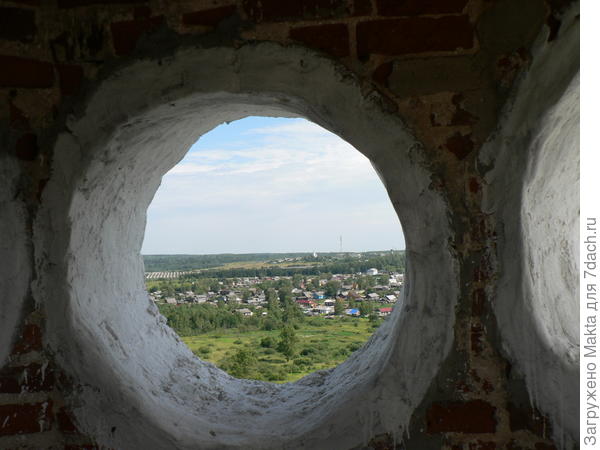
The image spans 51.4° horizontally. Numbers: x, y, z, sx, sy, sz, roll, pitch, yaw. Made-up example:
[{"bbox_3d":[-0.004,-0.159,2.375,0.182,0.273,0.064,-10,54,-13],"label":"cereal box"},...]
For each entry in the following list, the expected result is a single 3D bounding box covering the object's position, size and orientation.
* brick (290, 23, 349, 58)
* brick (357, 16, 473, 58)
[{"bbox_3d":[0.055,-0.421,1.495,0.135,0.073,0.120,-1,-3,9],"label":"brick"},{"bbox_3d":[0.268,-0.422,1.460,0.255,0.073,0.120,-1,-3,9],"label":"brick"}]

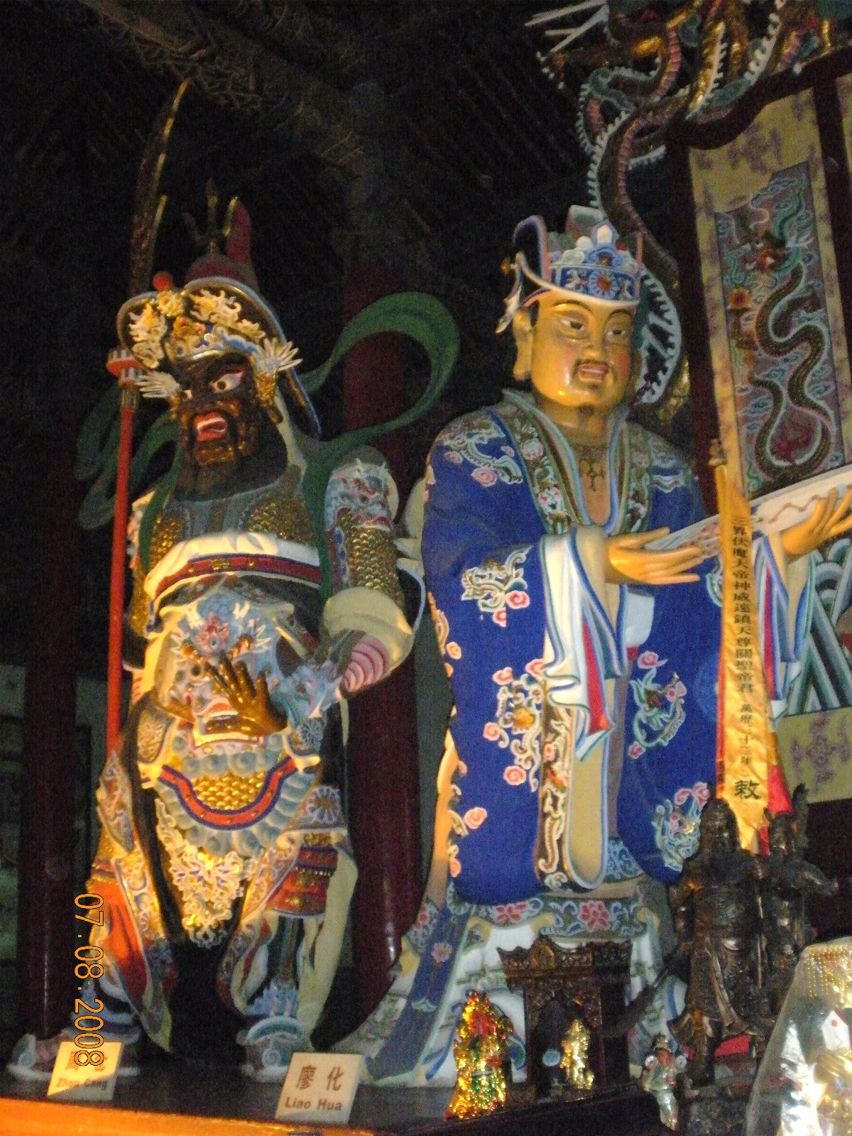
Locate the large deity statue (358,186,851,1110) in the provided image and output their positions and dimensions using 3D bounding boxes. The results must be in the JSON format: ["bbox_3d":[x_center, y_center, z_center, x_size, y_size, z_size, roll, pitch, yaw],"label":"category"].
[{"bbox_3d":[0.464,0.123,4.078,1.080,2.470,0.950,7,-16,-32],"label":"large deity statue"}]

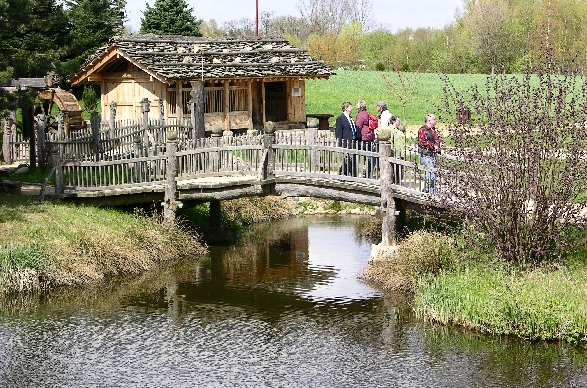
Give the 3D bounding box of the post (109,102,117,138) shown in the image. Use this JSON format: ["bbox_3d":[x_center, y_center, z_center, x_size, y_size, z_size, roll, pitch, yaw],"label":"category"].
[{"bbox_3d":[-5.495,-2.123,48.000,0.190,1.355,0.190,0,6,0],"label":"post"}]

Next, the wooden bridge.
[{"bbox_3d":[-1.150,-0.478,37.547,11.000,2.500,2.800,3,6,25],"label":"wooden bridge"}]

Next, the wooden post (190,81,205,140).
[{"bbox_3d":[-2.695,-2.060,44.500,0.310,2.230,0.310,0,6,0],"label":"wooden post"}]

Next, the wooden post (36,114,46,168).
[{"bbox_3d":[-6.987,-1.465,43.800,0.220,1.486,0.220,0,6,0],"label":"wooden post"}]

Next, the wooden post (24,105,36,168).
[{"bbox_3d":[-7.195,-1.593,43.300,0.230,1.840,0.230,0,6,0],"label":"wooden post"}]

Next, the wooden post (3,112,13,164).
[{"bbox_3d":[-8.059,-1.535,44.400,0.230,1.408,0.230,0,6,0],"label":"wooden post"}]

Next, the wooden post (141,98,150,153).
[{"bbox_3d":[-4.309,-1.969,46.000,0.240,1.634,0.240,0,6,0],"label":"wooden post"}]

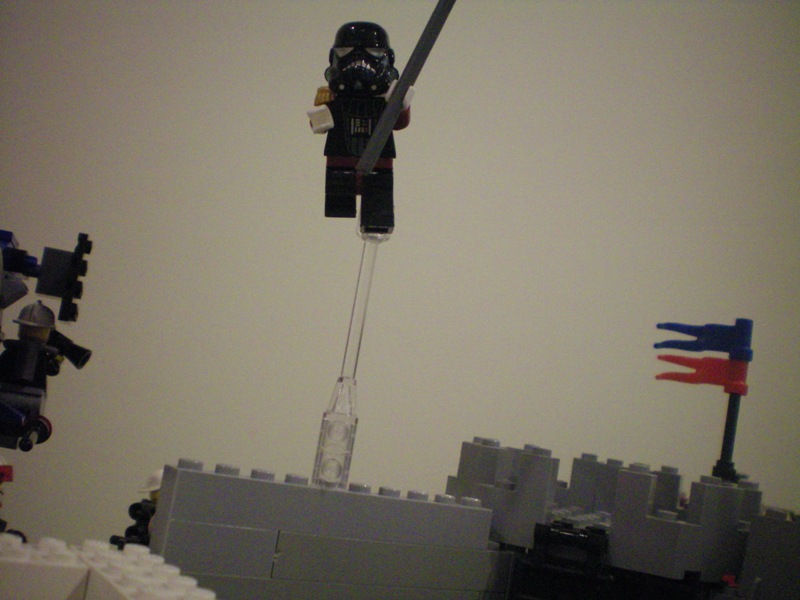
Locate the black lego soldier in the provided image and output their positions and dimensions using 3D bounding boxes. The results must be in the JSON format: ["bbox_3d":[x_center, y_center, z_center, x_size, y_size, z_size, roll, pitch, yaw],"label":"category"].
[{"bbox_3d":[-0.009,-0.037,0.191,0.023,0.044,0.018,2,5,5],"label":"black lego soldier"}]

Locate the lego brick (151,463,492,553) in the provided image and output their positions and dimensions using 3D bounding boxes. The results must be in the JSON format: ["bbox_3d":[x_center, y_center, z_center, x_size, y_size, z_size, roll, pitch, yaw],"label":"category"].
[{"bbox_3d":[-0.013,0.046,0.193,0.080,0.011,0.008,16,-12,-32],"label":"lego brick"}]

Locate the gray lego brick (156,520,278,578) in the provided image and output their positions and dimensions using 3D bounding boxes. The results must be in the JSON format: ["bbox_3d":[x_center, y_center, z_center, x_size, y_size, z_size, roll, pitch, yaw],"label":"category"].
[{"bbox_3d":[-0.037,0.049,0.176,0.024,0.010,0.008,16,-12,-32],"label":"gray lego brick"}]

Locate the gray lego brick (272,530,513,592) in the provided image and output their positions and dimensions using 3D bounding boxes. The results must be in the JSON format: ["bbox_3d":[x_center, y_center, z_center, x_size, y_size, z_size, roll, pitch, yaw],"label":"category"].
[{"bbox_3d":[-0.001,0.059,0.200,0.064,0.010,0.008,16,-12,-32],"label":"gray lego brick"}]

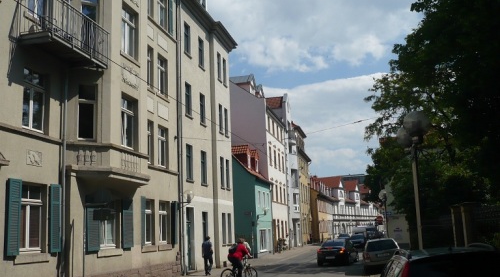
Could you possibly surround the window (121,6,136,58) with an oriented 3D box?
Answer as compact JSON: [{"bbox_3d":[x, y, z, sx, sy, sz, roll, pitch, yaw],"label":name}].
[{"bbox_3d":[-4.326,-3.727,17.824,0.150,1.860,1.200,-5,-11,14],"label":"window"}]

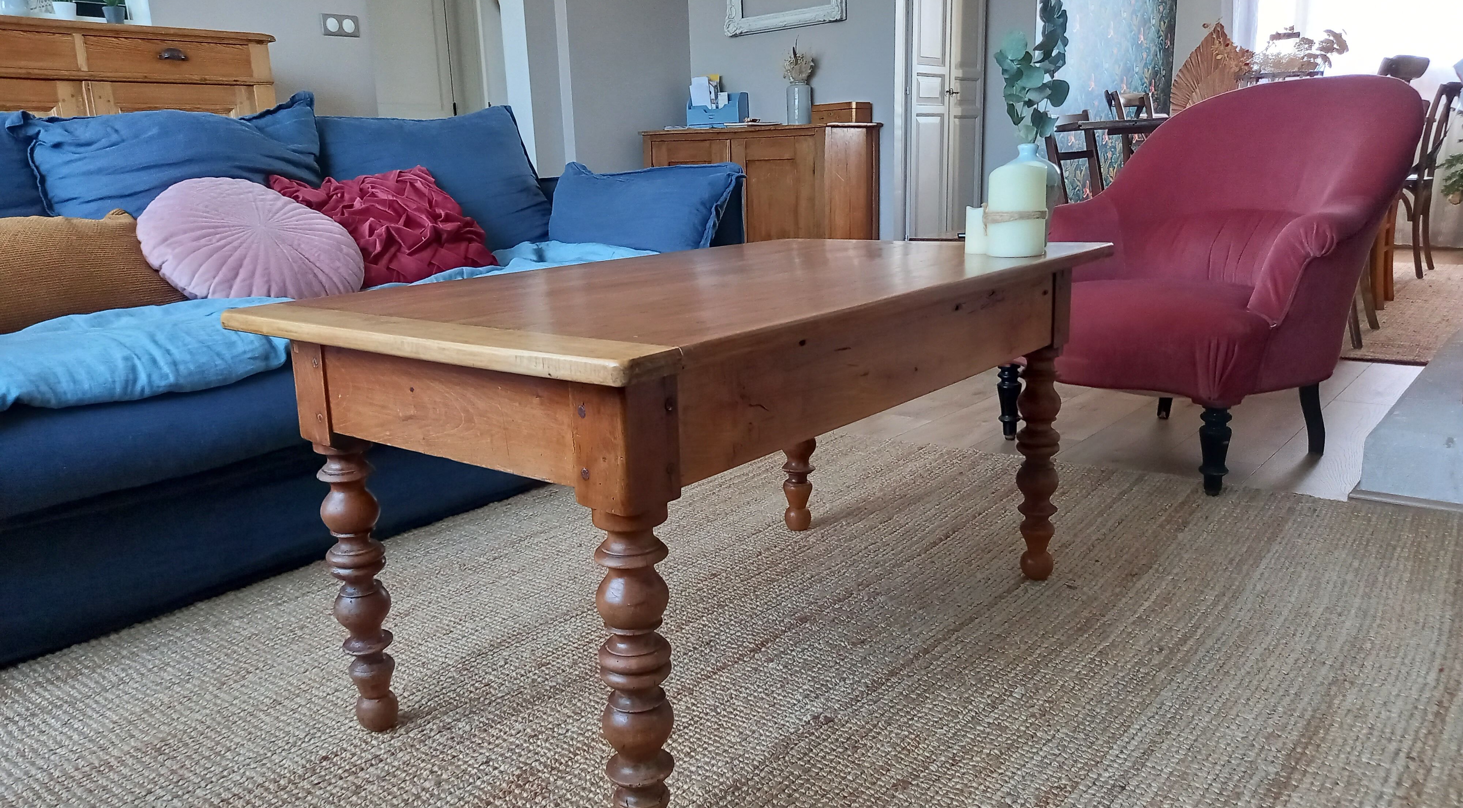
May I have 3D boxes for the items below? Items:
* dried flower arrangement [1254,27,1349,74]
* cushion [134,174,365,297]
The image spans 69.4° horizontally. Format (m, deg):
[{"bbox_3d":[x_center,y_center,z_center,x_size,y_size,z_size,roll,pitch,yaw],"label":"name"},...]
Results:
[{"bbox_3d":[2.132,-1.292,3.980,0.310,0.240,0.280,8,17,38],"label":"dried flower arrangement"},{"bbox_3d":[-0.899,-0.295,2.000,0.405,0.130,0.405,46,31,26],"label":"cushion"}]

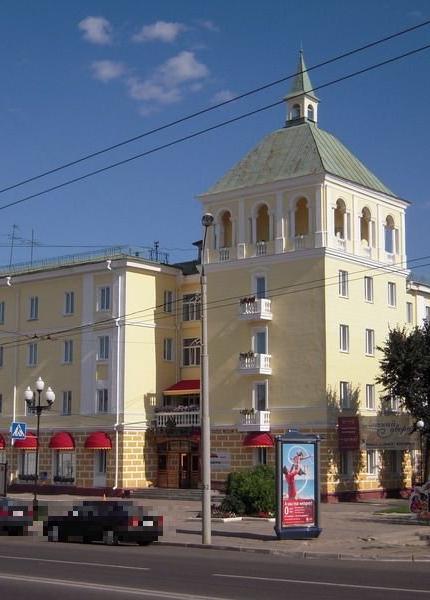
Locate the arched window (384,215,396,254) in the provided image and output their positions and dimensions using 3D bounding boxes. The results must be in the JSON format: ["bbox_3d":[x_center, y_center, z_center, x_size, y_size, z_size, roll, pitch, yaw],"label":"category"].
[{"bbox_3d":[11.478,-4.323,68.989,0.350,2.616,1.371,-6,-11,39],"label":"arched window"}]

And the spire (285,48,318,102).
[{"bbox_3d":[5.772,-14.977,69.361,1.800,3.600,1.800,-6,-10,39],"label":"spire"}]

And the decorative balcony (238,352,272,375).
[{"bbox_3d":[2.607,4.173,67.123,1.850,1.280,1.100,-6,-11,39],"label":"decorative balcony"}]

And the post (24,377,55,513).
[{"bbox_3d":[-8.941,7.280,52.268,1.444,6.869,1.444,2,-8,-9],"label":"post"}]

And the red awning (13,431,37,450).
[{"bbox_3d":[-13.061,9.603,70.928,2.100,1.170,0.850,-6,-10,39],"label":"red awning"}]

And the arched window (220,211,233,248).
[{"bbox_3d":[0.871,-4.484,66.115,1.100,2.500,0.400,-6,-10,39],"label":"arched window"}]

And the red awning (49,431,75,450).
[{"bbox_3d":[-10.270,9.290,68.629,2.100,1.170,0.850,-6,-10,39],"label":"red awning"}]

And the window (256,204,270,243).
[{"bbox_3d":[3.123,-4.810,65.710,1.022,2.447,0.350,-6,-11,39],"label":"window"}]

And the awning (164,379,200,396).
[{"bbox_3d":[-1.514,5.672,68.039,3.600,1.000,1.400,-6,-10,39],"label":"awning"}]

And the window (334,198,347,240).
[{"bbox_3d":[7.694,-5.000,64.430,0.350,2.519,1.342,-6,-11,39],"label":"window"}]

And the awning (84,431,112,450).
[{"bbox_3d":[-7.965,9.353,69.276,2.224,1.195,0.950,-6,-11,39],"label":"awning"}]

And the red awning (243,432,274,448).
[{"bbox_3d":[2.616,8.925,66.444,2.150,1.000,1.000,-6,-11,39],"label":"red awning"}]

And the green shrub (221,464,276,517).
[{"bbox_3d":[1.738,8.883,48.684,2.900,2.360,2.600,1,-8,0],"label":"green shrub"}]

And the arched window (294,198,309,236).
[{"bbox_3d":[5.666,-5.341,66.951,1.150,2.620,0.350,-6,-11,39],"label":"arched window"}]

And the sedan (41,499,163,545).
[{"bbox_3d":[-4.053,7.991,37.426,4.500,1.410,1.730,-7,-11,41],"label":"sedan"}]

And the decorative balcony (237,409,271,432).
[{"bbox_3d":[2.407,7.435,63.598,1.700,1.257,1.015,-6,-11,39],"label":"decorative balcony"}]

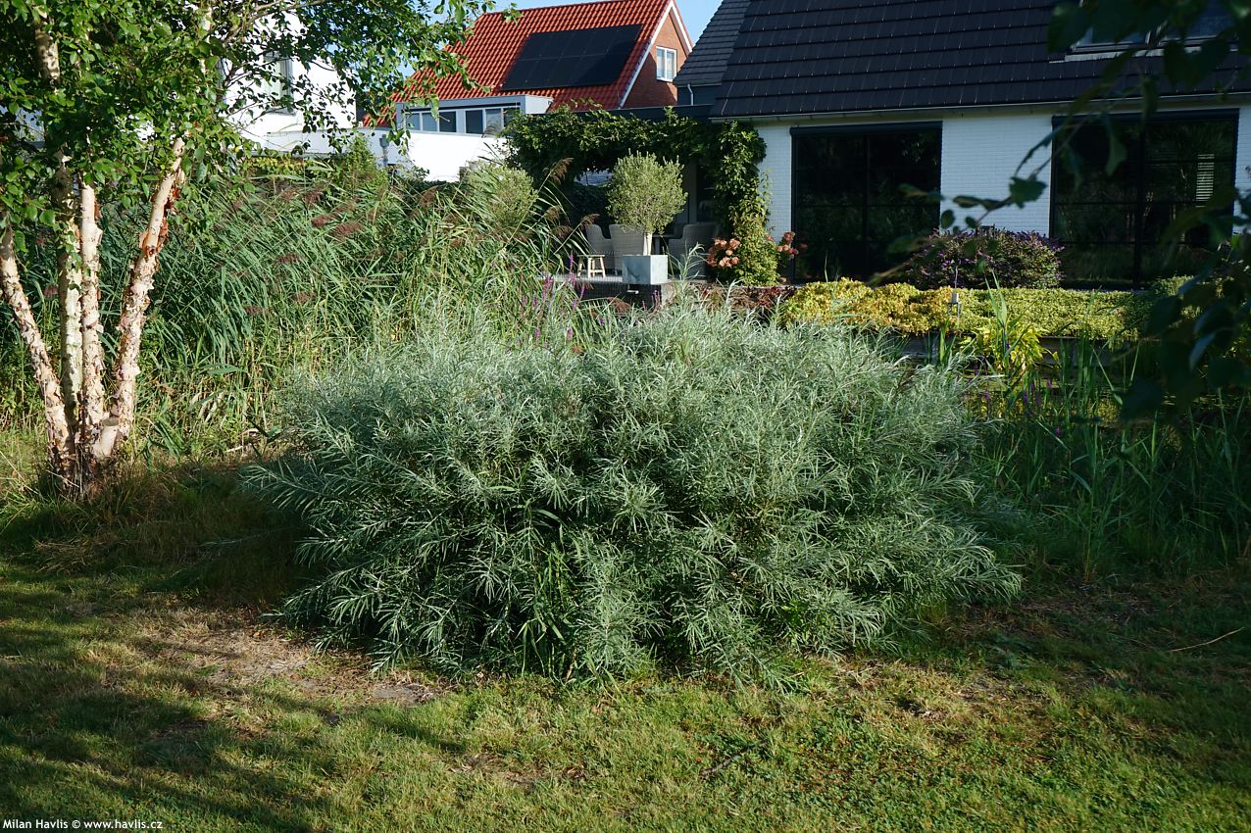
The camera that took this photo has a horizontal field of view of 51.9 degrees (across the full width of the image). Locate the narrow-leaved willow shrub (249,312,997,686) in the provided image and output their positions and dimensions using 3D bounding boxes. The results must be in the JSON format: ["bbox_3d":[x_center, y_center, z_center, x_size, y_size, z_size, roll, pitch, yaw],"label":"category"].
[{"bbox_3d":[0.034,0.098,5.739,3.350,1.150,2.600,-1,9,0],"label":"narrow-leaved willow shrub"}]

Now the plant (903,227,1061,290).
[{"bbox_3d":[5.082,-2.226,18.300,2.300,0.950,1.200,4,11,28],"label":"plant"}]

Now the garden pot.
[{"bbox_3d":[0.332,-2.541,22.100,0.580,0.490,0.580,4,11,28],"label":"garden pot"}]

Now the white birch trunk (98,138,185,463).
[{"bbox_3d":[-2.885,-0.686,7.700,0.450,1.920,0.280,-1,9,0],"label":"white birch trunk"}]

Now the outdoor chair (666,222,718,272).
[{"bbox_3d":[1.203,-3.045,23.300,0.640,0.930,0.620,5,11,32],"label":"outdoor chair"}]

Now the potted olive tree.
[{"bbox_3d":[0.382,-3.392,22.100,1.380,2.200,1.380,4,11,28],"label":"potted olive tree"}]

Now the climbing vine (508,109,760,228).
[{"bbox_3d":[0.094,-4.273,22.300,4.850,2.050,0.800,4,11,28],"label":"climbing vine"}]

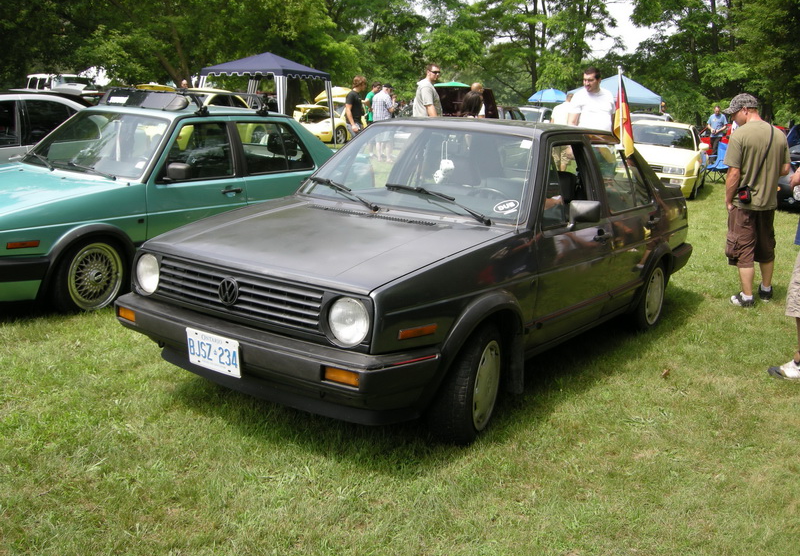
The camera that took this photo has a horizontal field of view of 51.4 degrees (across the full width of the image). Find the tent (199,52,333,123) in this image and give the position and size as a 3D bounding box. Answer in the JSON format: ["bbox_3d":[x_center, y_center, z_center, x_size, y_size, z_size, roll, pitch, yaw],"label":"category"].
[{"bbox_3d":[-3.608,-4.883,22.742,2.850,2.480,2.850,7,12,22],"label":"tent"}]

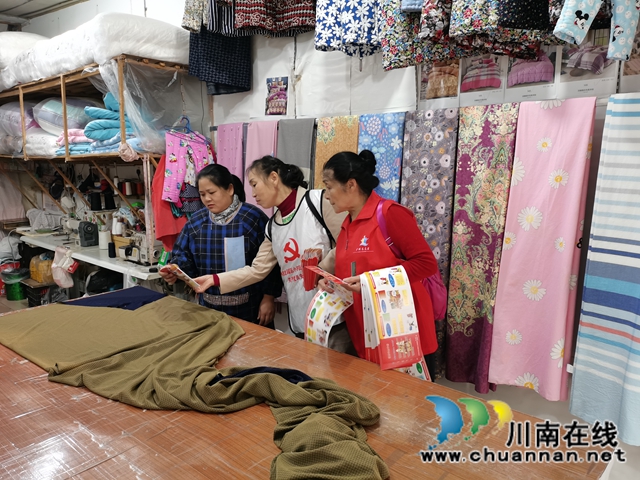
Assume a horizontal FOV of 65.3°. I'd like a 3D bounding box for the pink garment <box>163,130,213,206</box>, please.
[{"bbox_3d":[-0.935,-0.508,3.550,0.360,0.530,0.140,-5,10,-26],"label":"pink garment"}]

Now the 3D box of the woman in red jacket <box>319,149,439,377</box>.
[{"bbox_3d":[0.225,0.416,2.071,0.440,1.570,0.500,-6,11,-33],"label":"woman in red jacket"}]

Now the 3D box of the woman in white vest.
[{"bbox_3d":[-0.200,0.400,2.271,0.600,1.540,0.540,8,12,41],"label":"woman in white vest"}]

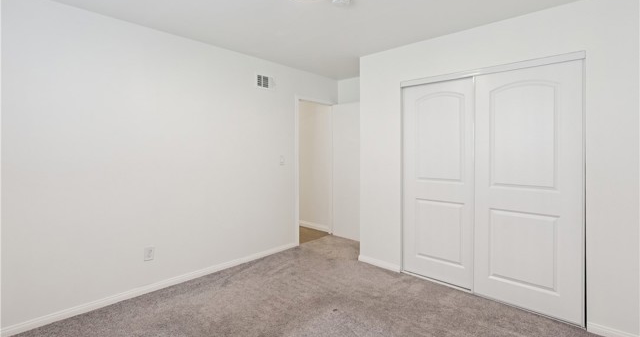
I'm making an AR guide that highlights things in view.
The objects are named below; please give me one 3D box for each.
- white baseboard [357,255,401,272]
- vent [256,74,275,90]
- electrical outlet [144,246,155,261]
[{"bbox_3d":[0.662,1.080,3.235,0.530,0.077,0.016,2,3,42],"label":"white baseboard"},{"bbox_3d":[-0.670,-1.081,3.545,0.020,0.175,0.300,2,3,44],"label":"vent"},{"bbox_3d":[-1.568,0.789,2.620,0.012,0.119,0.076,2,3,44],"label":"electrical outlet"}]

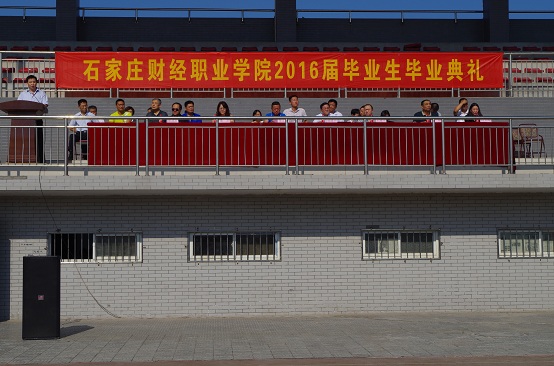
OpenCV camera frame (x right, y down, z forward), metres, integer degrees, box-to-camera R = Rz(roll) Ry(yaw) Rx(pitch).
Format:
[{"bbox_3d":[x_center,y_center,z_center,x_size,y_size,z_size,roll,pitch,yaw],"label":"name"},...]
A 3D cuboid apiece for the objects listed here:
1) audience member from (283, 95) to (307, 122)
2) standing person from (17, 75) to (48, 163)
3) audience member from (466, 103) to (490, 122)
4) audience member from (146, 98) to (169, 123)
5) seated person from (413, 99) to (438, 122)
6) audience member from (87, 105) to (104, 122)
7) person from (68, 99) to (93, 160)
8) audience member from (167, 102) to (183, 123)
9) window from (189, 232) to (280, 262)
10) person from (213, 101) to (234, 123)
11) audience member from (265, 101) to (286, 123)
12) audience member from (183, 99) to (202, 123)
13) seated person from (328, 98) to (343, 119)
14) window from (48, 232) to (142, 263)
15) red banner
[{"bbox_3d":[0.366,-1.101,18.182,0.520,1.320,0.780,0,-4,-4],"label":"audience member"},{"bbox_3d":[-4.735,-1.204,17.776,0.550,1.758,0.380,0,-3,-4],"label":"standing person"},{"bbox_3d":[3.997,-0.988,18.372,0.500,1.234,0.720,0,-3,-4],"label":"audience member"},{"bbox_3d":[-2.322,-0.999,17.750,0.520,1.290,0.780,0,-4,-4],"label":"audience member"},{"bbox_3d":[2.992,-1.018,18.300,0.540,1.303,0.740,0,-3,-4],"label":"seated person"},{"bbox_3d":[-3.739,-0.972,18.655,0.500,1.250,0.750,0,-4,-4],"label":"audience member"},{"bbox_3d":[-3.753,-0.990,17.653,0.520,1.290,0.800,0,-4,-4],"label":"person"},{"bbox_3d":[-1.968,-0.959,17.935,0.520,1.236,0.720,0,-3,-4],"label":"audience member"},{"bbox_3d":[-0.783,1.191,17.169,1.739,0.566,0.100,0,-3,-4],"label":"window"},{"bbox_3d":[-1.057,-1.021,18.321,0.480,1.226,0.720,0,-3,-7],"label":"person"},{"bbox_3d":[-0.008,-0.980,18.079,0.520,1.259,0.720,0,-3,-4],"label":"audience member"},{"bbox_3d":[-1.745,-1.067,18.913,0.520,1.262,0.740,0,-3,-4],"label":"audience member"},{"bbox_3d":[1.174,-1.051,18.338,0.500,1.280,0.760,0,-4,-4],"label":"seated person"},{"bbox_3d":[-3.343,1.193,16.982,1.728,0.559,0.100,0,-3,-4],"label":"window"},{"bbox_3d":[0.143,-2.583,21.176,10.334,0.830,0.040,0,-3,-4],"label":"red banner"}]

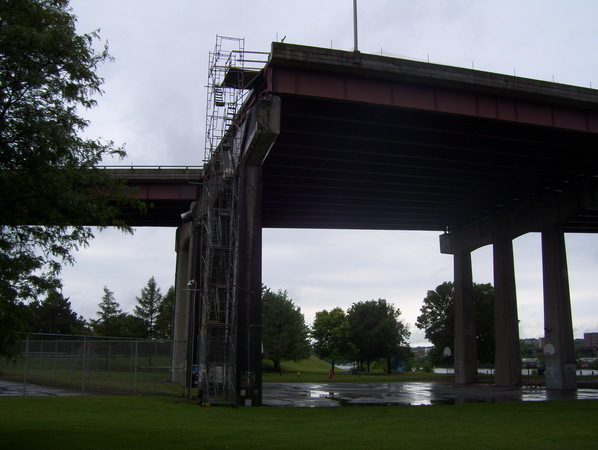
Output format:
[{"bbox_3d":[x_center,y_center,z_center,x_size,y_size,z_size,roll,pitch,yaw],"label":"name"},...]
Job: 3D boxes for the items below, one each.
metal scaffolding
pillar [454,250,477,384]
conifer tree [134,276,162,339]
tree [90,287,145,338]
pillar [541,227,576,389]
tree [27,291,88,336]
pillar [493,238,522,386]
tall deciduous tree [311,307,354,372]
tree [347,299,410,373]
[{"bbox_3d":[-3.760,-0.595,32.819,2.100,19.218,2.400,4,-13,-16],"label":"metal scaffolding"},{"bbox_3d":[16.383,9.031,62.311,1.250,13.149,2.000,4,-13,-16],"label":"pillar"},{"bbox_3d":[-19.424,12.648,81.174,3.880,11.934,3.686,3,-13,-13],"label":"conifer tree"},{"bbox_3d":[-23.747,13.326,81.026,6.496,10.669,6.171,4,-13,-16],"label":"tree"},{"bbox_3d":[20.220,6.388,49.275,1.250,12.830,2.000,4,-13,-16],"label":"pillar"},{"bbox_3d":[-32.551,14.081,83.931,8.023,10.512,7.621,5,-13,-20],"label":"tree"},{"bbox_3d":[18.360,7.640,55.962,1.250,13.097,2.000,4,-13,-16],"label":"pillar"},{"bbox_3d":[4.487,14.550,78.710,5.582,8.456,5.303,-1,-12,3],"label":"tall deciduous tree"},{"bbox_3d":[10.887,15.041,84.745,8.492,10.056,8.068,-2,-12,7],"label":"tree"}]

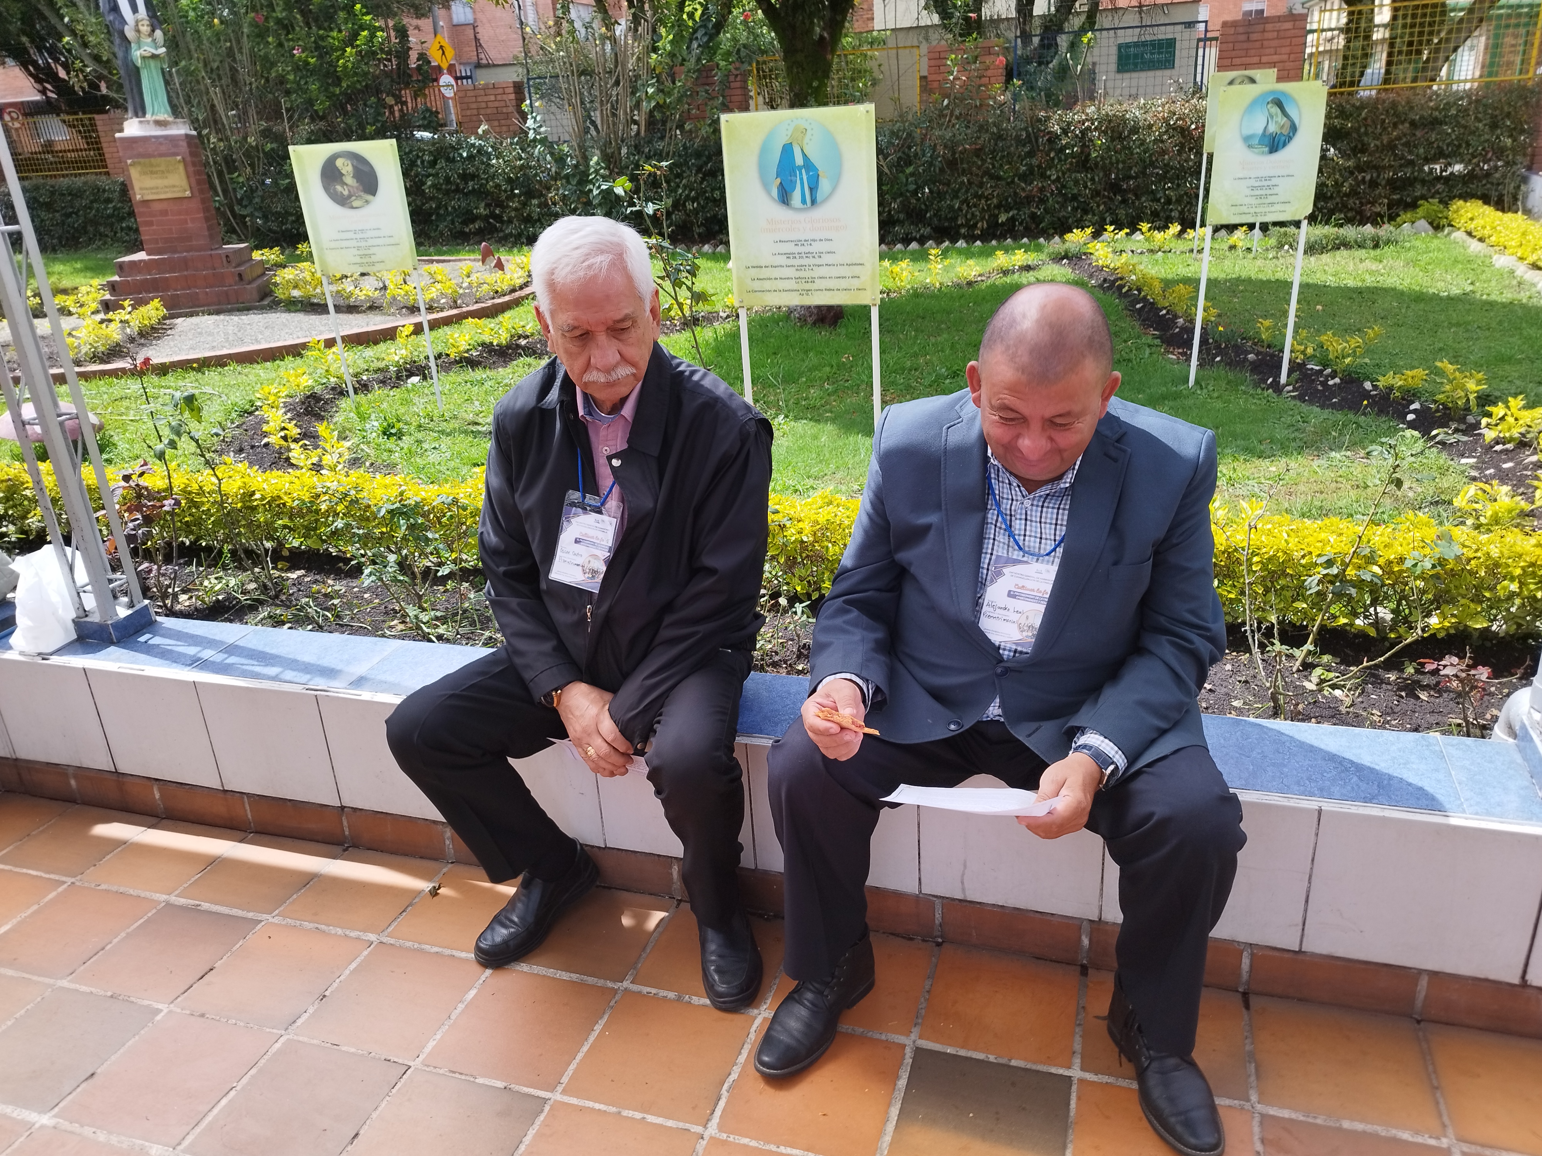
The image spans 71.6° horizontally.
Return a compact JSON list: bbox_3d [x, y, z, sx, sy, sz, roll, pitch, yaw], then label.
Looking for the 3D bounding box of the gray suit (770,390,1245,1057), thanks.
[{"bbox_3d":[0.373,0.185,1.696,0.671,0.955,0.563,5,22,20],"label":"gray suit"}]

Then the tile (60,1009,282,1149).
[{"bbox_3d":[-0.982,0.818,1.751,0.236,0.015,0.233,4,22,18],"label":"tile"}]

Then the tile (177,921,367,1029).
[{"bbox_3d":[-0.911,0.731,1.968,0.237,0.015,0.235,4,22,18],"label":"tile"}]

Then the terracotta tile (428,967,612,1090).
[{"bbox_3d":[-0.417,0.762,1.813,0.240,0.015,0.232,4,22,17],"label":"terracotta tile"}]

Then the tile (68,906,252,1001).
[{"bbox_3d":[-1.151,0.717,2.042,0.232,0.015,0.234,4,22,18],"label":"tile"}]

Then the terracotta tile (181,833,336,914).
[{"bbox_3d":[-1.077,0.628,2.262,0.230,0.015,0.236,4,22,18],"label":"terracotta tile"}]

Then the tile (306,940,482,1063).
[{"bbox_3d":[-0.661,0.747,1.890,0.240,0.015,0.232,4,22,17],"label":"tile"}]

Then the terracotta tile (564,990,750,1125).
[{"bbox_3d":[-0.173,0.777,1.736,0.240,0.015,0.232,4,22,17],"label":"terracotta tile"}]

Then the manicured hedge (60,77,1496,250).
[{"bbox_3d":[-1.800,-4.337,12.060,18.000,1.350,1.000,4,22,18],"label":"manicured hedge"}]

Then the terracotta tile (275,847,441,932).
[{"bbox_3d":[-0.831,0.644,2.183,0.240,0.015,0.228,4,22,17],"label":"terracotta tile"}]

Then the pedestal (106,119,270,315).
[{"bbox_3d":[-5.001,-3.029,9.003,1.167,1.492,1.167,-9,22,-14],"label":"pedestal"}]

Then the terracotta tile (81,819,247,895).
[{"bbox_3d":[-1.327,0.613,2.340,0.231,0.015,0.236,4,22,18],"label":"terracotta tile"}]

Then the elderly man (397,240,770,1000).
[{"bbox_3d":[-0.294,0.038,1.882,0.660,1.272,0.532,6,23,23],"label":"elderly man"}]

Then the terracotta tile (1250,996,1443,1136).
[{"bbox_3d":[0.875,0.751,1.646,0.240,0.015,0.228,4,22,17],"label":"terracotta tile"}]

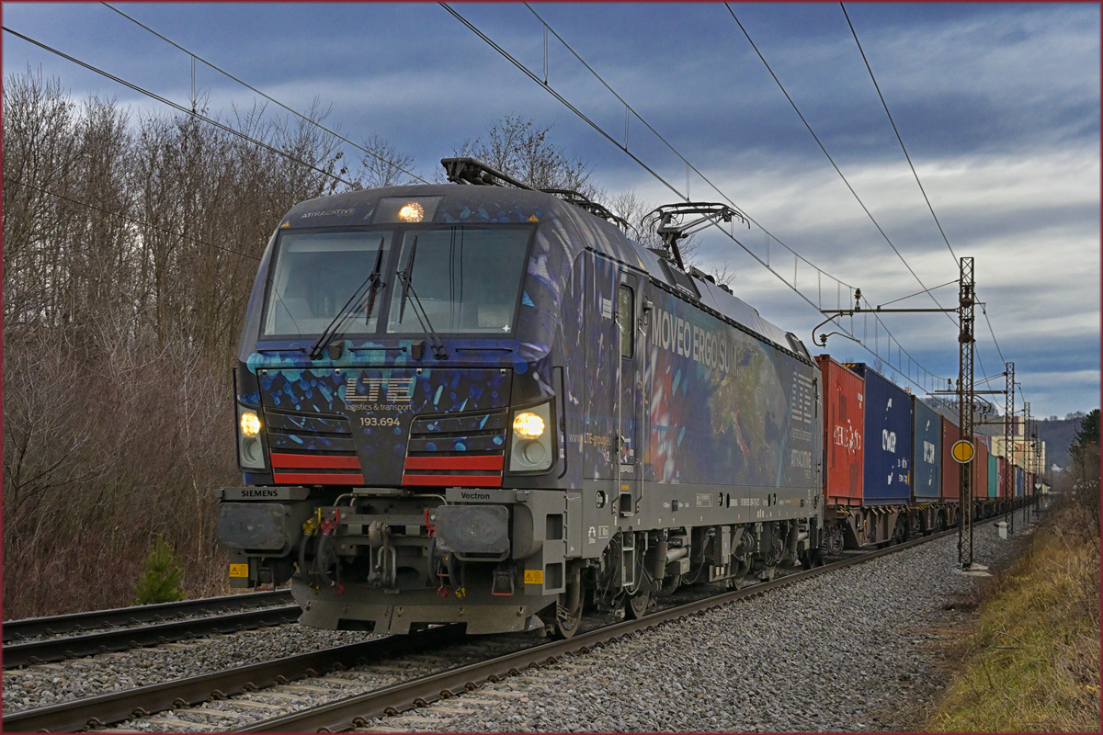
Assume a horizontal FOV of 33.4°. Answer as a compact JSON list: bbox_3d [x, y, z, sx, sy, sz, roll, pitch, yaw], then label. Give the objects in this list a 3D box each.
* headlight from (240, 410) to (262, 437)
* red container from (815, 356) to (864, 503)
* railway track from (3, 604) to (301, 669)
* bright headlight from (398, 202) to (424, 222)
[{"bbox_3d":[-2.422,0.460,14.835,0.180,0.210,0.110,0,-4,15],"label":"headlight"},{"bbox_3d":[4.503,1.338,35.436,2.438,2.591,6.058,0,-4,15],"label":"red container"},{"bbox_3d":[-3.676,2.611,18.127,0.150,0.170,6.300,0,-4,15],"label":"railway track"},{"bbox_3d":[-1.152,-1.266,15.014,0.200,0.160,0.110,0,-4,15],"label":"bright headlight"}]

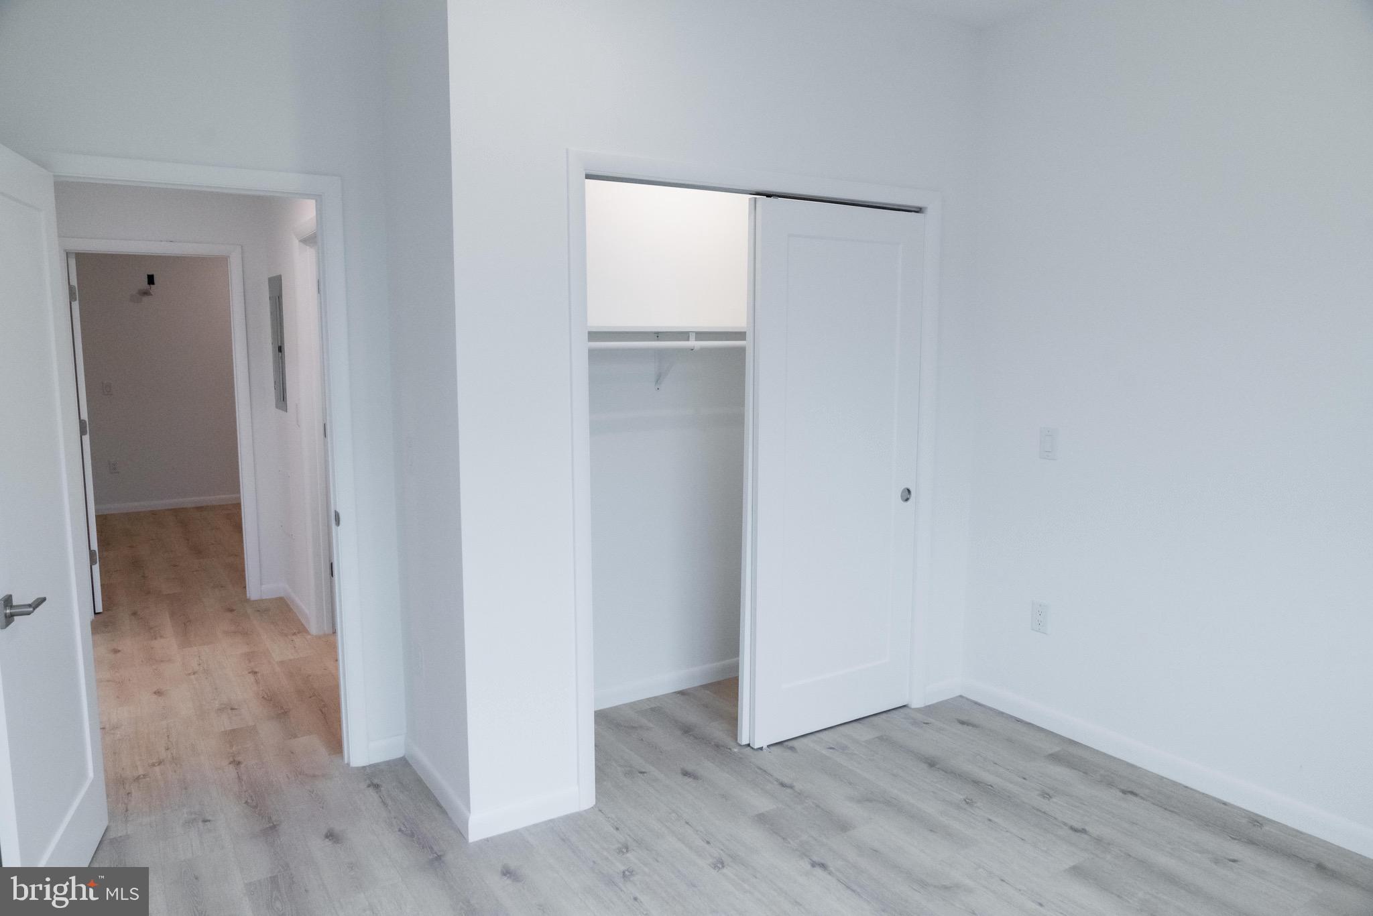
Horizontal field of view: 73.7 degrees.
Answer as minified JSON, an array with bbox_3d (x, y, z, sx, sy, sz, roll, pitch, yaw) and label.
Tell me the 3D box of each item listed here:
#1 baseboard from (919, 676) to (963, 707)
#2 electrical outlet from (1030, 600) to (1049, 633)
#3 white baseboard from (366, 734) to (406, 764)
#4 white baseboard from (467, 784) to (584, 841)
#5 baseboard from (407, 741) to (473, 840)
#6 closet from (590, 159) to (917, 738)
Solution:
[{"bbox_3d":[1.123,1.020,4.010,0.233,0.090,0.014,-4,8,-32],"label":"baseboard"},{"bbox_3d":[1.432,0.648,3.708,0.008,0.122,0.079,-4,8,-32],"label":"electrical outlet"},{"bbox_3d":[-1.132,1.095,3.449,0.135,0.090,0.014,-4,8,-32],"label":"white baseboard"},{"bbox_3d":[-0.523,1.148,2.975,0.385,0.090,0.014,-4,8,-32],"label":"white baseboard"},{"bbox_3d":[-0.871,1.125,3.177,0.014,0.090,0.729,-4,8,-32],"label":"baseboard"},{"bbox_3d":[0.122,0.054,3.706,1.510,2.087,0.734,-4,8,-32],"label":"closet"}]

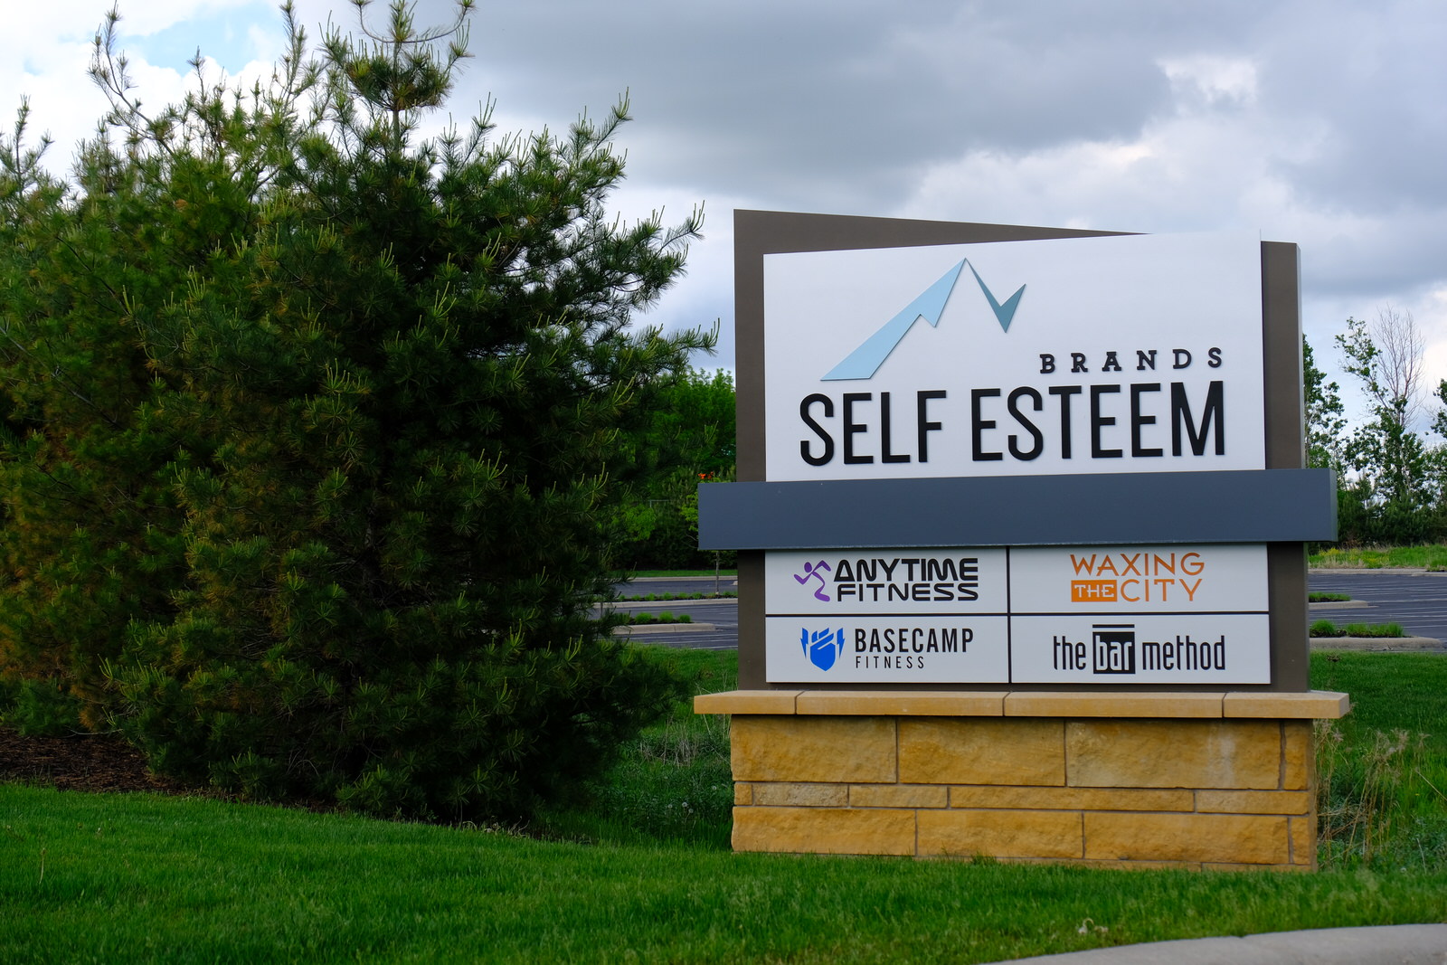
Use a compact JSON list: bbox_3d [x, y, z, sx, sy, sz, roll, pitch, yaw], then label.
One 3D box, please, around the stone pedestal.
[{"bbox_3d":[1.327,1.320,10.516,2.870,0.759,0.611,-1,-3,18],"label":"stone pedestal"}]

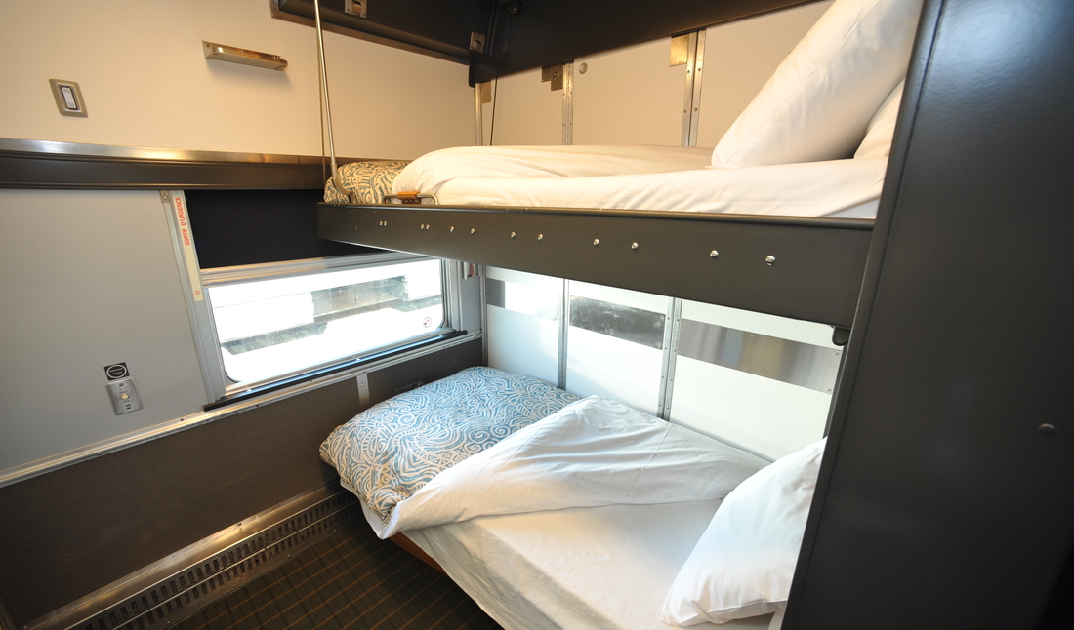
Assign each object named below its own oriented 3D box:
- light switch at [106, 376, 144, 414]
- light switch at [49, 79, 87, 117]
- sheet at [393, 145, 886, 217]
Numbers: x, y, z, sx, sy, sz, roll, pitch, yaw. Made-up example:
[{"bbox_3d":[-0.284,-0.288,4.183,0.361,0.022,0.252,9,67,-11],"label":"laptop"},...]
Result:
[{"bbox_3d":[-1.409,0.281,1.430,0.012,0.115,0.069,14,22,40],"label":"light switch"},{"bbox_3d":[-1.364,-0.631,1.218,0.012,0.097,0.058,14,22,40],"label":"light switch"},{"bbox_3d":[0.230,-0.420,1.230,1.363,0.204,0.771,14,22,40],"label":"sheet"}]

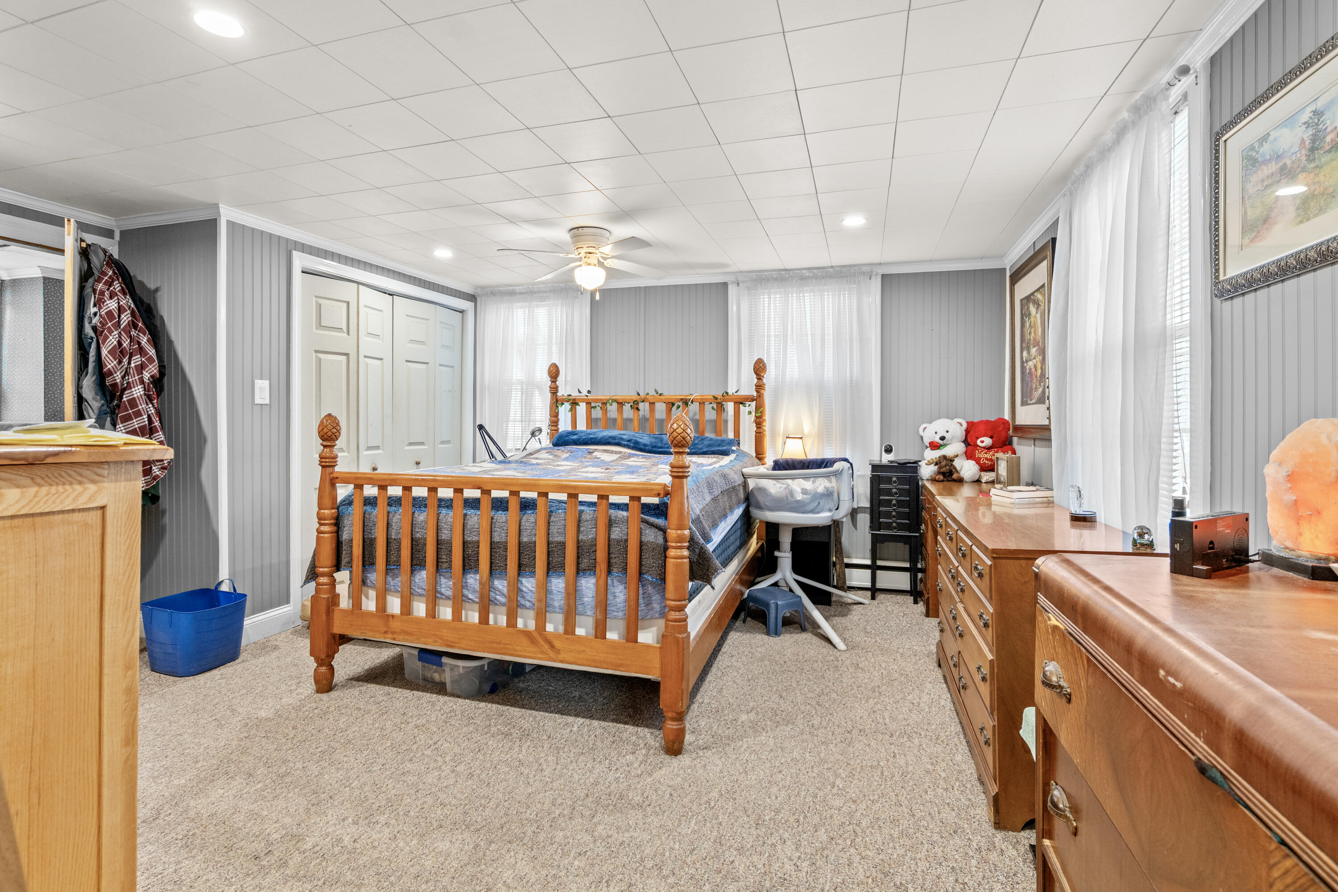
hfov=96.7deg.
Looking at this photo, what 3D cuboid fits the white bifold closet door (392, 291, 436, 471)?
[{"bbox_3d":[-1.775,-0.022,4.130,0.040,1.930,0.370,1,2,22],"label":"white bifold closet door"}]

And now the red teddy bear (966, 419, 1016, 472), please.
[{"bbox_3d":[2.000,0.006,3.700,0.310,0.350,0.260,1,2,31],"label":"red teddy bear"}]

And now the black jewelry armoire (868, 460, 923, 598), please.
[{"bbox_3d":[1.425,0.532,3.773,0.291,0.858,0.224,1,3,16],"label":"black jewelry armoire"}]

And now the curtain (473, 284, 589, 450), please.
[{"bbox_3d":[-1.040,-0.488,4.550,0.950,1.520,0.100,0,2,14],"label":"curtain"}]

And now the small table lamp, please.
[{"bbox_3d":[0.821,0.104,3.890,0.177,0.364,0.177,1,3,16],"label":"small table lamp"}]

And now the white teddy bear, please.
[{"bbox_3d":[1.759,0.020,3.740,0.370,0.385,0.290,1,2,24],"label":"white teddy bear"}]

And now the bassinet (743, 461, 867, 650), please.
[{"bbox_3d":[0.729,0.546,3.530,0.790,0.900,0.870,1,2,24],"label":"bassinet"}]

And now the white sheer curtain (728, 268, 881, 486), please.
[{"bbox_3d":[0.921,-0.408,4.093,0.981,1.596,0.094,1,3,15],"label":"white sheer curtain"}]

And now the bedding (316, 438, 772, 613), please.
[{"bbox_3d":[-0.486,0.319,3.189,1.820,0.572,1.758,1,3,17],"label":"bedding"}]

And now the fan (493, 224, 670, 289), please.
[{"bbox_3d":[-0.457,-1.075,3.460,0.980,0.340,0.980,1,2,17],"label":"fan"}]

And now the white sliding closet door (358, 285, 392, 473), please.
[{"bbox_3d":[-1.885,-0.028,3.830,0.042,1.940,0.350,1,2,9],"label":"white sliding closet door"}]

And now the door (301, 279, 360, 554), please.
[{"bbox_3d":[-1.988,-0.010,3.505,0.042,1.940,0.354,1,3,25],"label":"door"}]

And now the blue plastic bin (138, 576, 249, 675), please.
[{"bbox_3d":[-2.194,0.834,2.766,0.322,0.359,0.296,1,3,20],"label":"blue plastic bin"}]

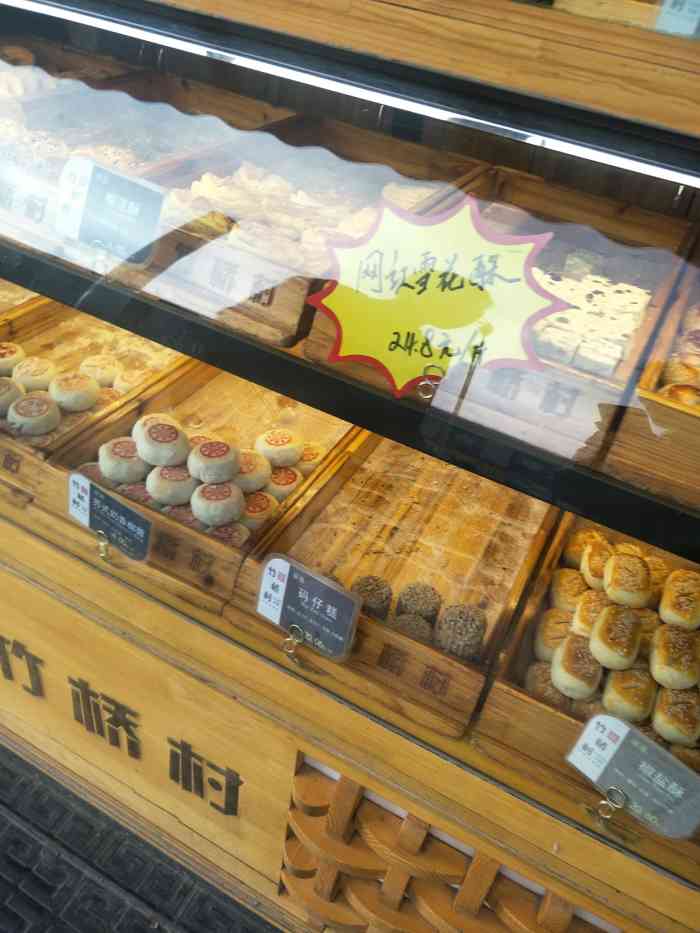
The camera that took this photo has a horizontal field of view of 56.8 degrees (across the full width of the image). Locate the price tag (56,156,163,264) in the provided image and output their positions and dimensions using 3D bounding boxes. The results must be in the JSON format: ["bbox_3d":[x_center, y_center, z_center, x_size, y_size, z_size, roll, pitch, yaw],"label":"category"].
[{"bbox_3d":[-0.216,-0.227,0.580,0.107,0.070,0.006,23,15,16],"label":"price tag"}]

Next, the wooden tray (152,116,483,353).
[{"bbox_3d":[-0.061,-0.305,0.756,0.268,0.051,0.459,23,45,16],"label":"wooden tray"}]

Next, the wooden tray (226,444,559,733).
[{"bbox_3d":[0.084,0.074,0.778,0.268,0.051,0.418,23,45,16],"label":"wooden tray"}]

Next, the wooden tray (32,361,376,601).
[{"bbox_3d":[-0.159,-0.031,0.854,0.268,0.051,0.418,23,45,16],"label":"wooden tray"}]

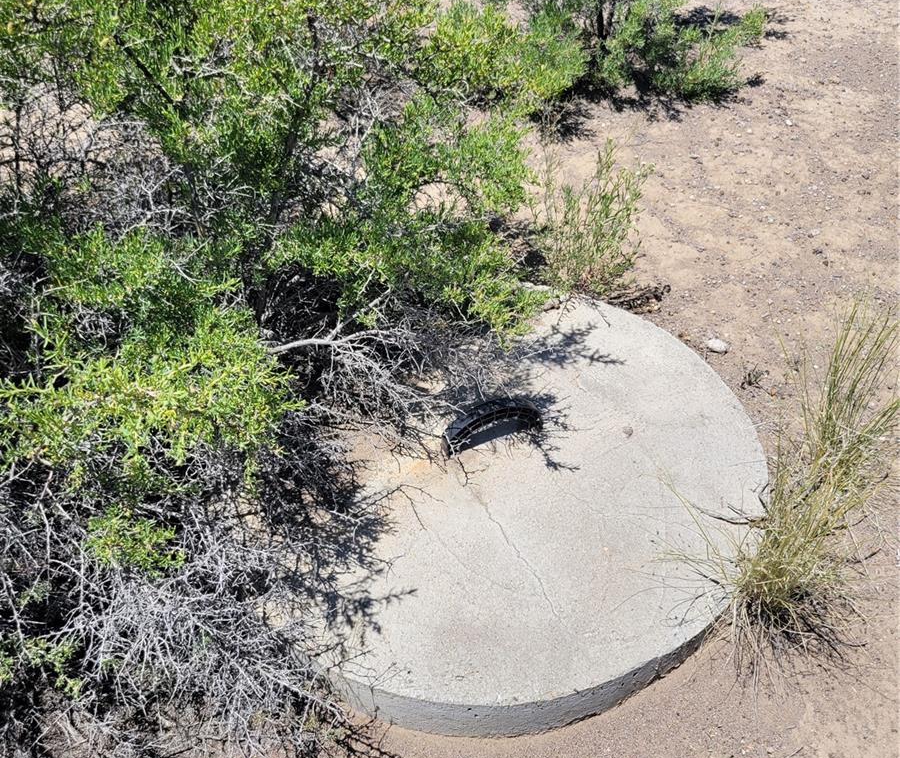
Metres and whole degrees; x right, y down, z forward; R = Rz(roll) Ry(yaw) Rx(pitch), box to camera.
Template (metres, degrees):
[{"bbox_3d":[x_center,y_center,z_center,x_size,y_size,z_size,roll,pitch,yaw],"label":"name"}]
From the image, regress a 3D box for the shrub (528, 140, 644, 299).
[{"bbox_3d":[0.378,-0.425,2.455,0.310,0.340,0.290,0,41,0],"label":"shrub"}]

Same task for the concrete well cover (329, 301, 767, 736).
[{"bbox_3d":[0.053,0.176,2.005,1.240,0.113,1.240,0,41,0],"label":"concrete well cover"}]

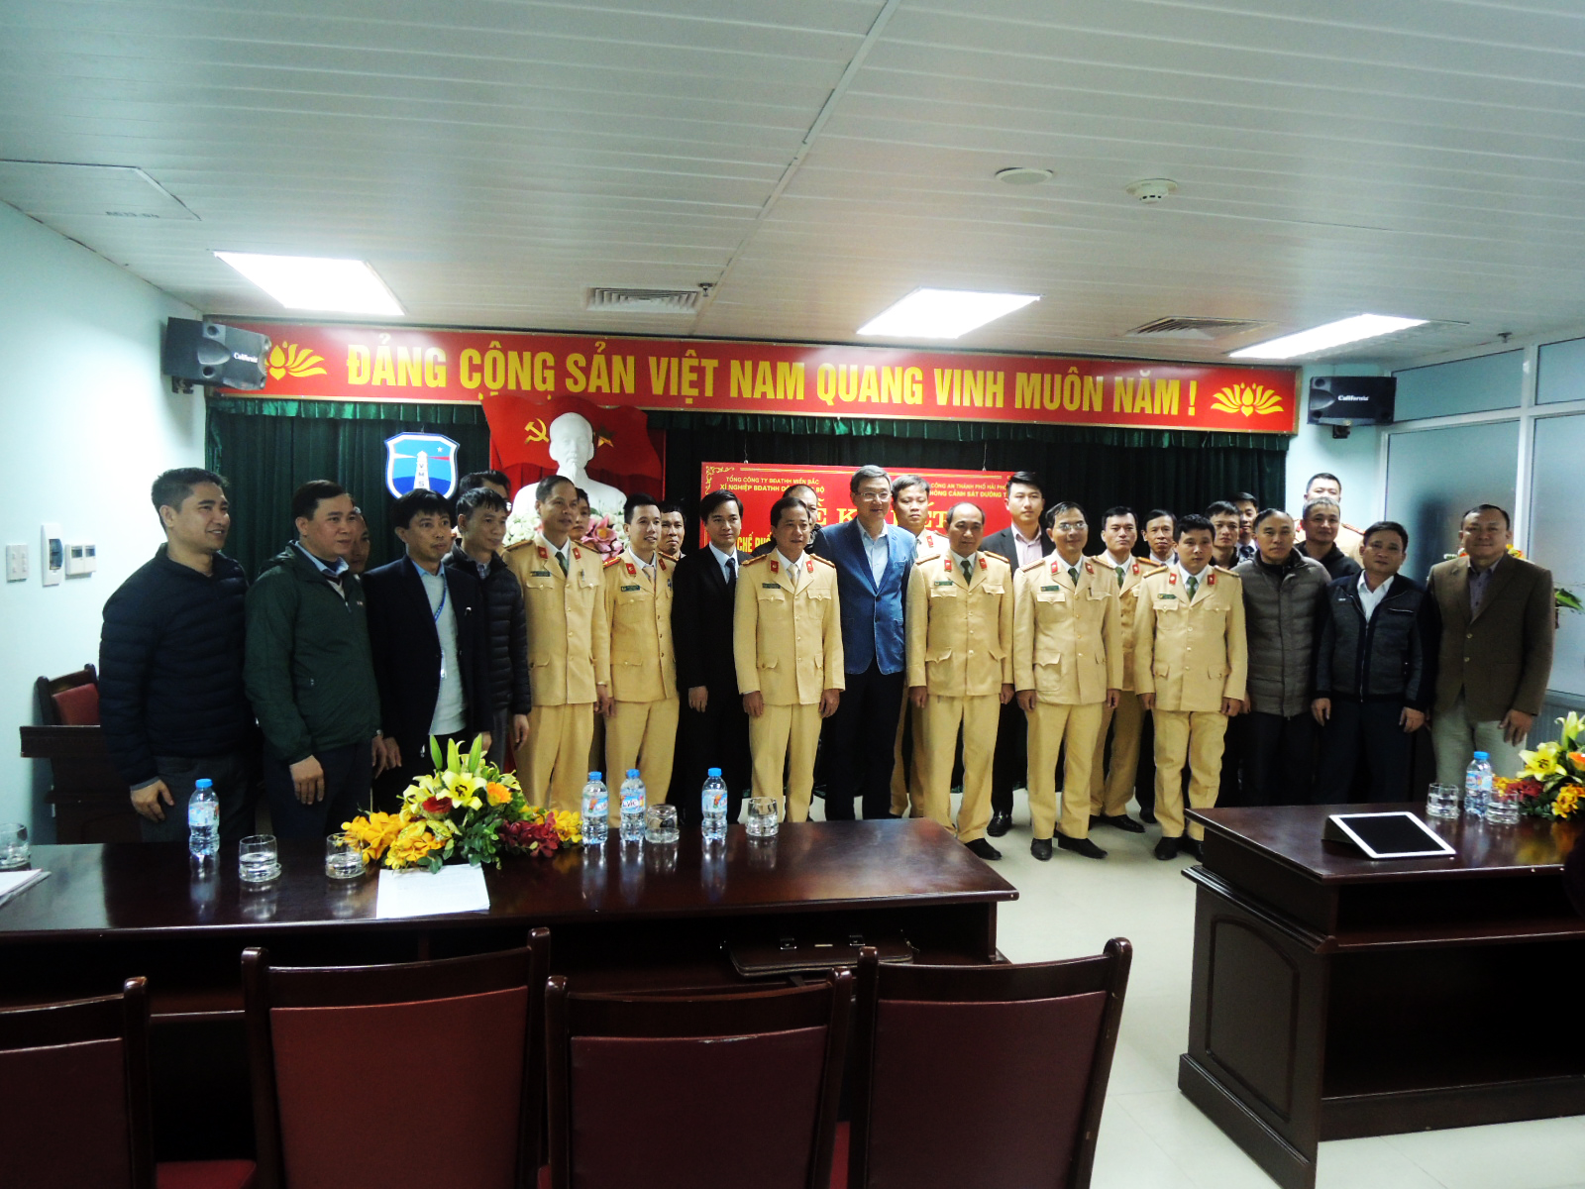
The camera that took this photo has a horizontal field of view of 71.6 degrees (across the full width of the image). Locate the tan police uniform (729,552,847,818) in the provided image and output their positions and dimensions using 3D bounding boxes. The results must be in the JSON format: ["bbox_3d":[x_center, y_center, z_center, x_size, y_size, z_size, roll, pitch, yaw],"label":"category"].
[{"bbox_3d":[-0.026,0.487,5.192,0.500,1.389,0.300,0,4,-14],"label":"tan police uniform"}]

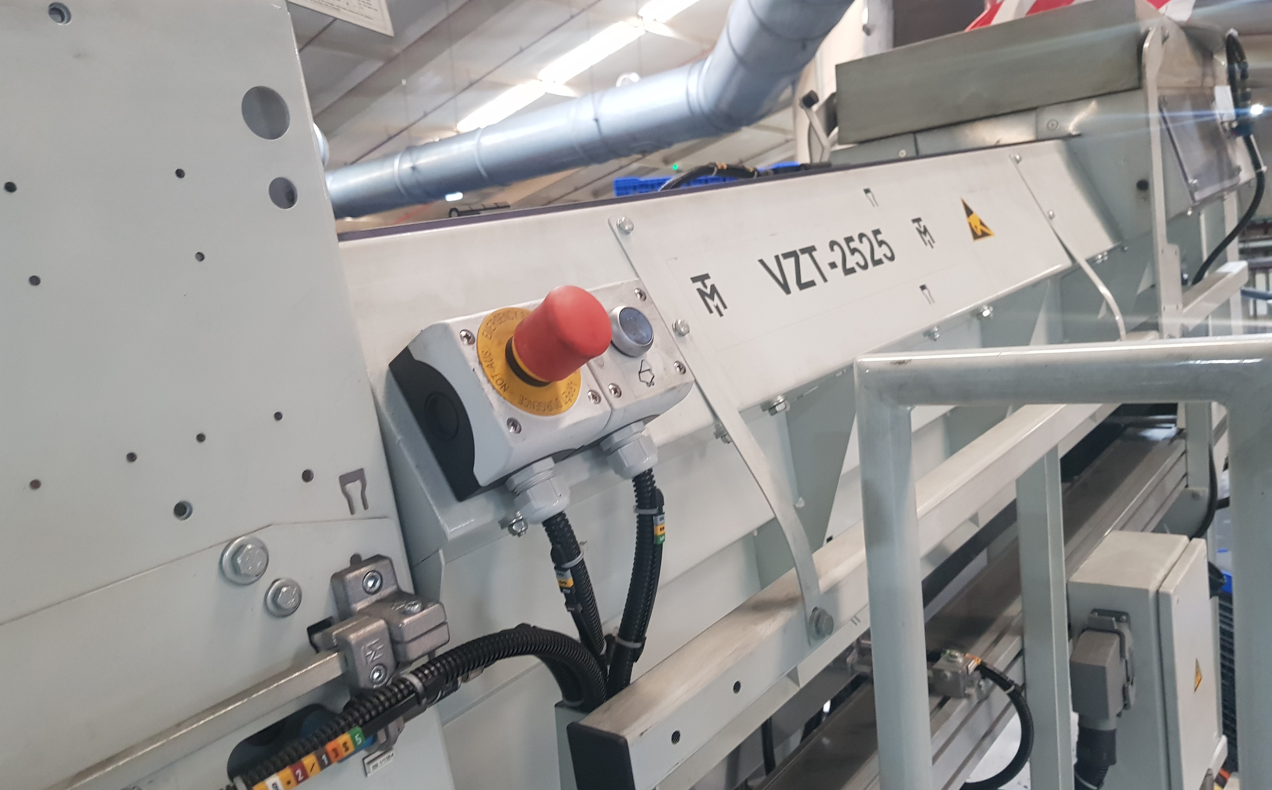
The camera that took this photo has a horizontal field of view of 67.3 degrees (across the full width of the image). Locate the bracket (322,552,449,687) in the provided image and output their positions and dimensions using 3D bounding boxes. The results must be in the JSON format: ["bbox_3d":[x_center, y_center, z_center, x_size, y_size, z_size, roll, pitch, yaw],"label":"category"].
[{"bbox_3d":[-0.124,0.108,0.456,0.054,0.047,0.046,2,15,43],"label":"bracket"}]

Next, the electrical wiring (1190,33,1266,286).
[{"bbox_3d":[1.080,-0.441,1.746,0.100,0.430,0.360,2,15,43],"label":"electrical wiring"}]

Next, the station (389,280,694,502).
[{"bbox_3d":[-0.032,-0.019,0.506,0.144,0.081,0.102,-20,-13,-45],"label":"station"}]

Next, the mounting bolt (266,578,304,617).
[{"bbox_3d":[-0.165,0.096,0.447,0.007,0.018,0.018,2,15,43],"label":"mounting bolt"}]

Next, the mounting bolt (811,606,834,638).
[{"bbox_3d":[0.124,0.152,0.631,0.009,0.021,0.021,2,15,43],"label":"mounting bolt"}]

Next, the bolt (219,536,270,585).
[{"bbox_3d":[-0.176,0.076,0.432,0.009,0.023,0.023,2,15,43],"label":"bolt"}]

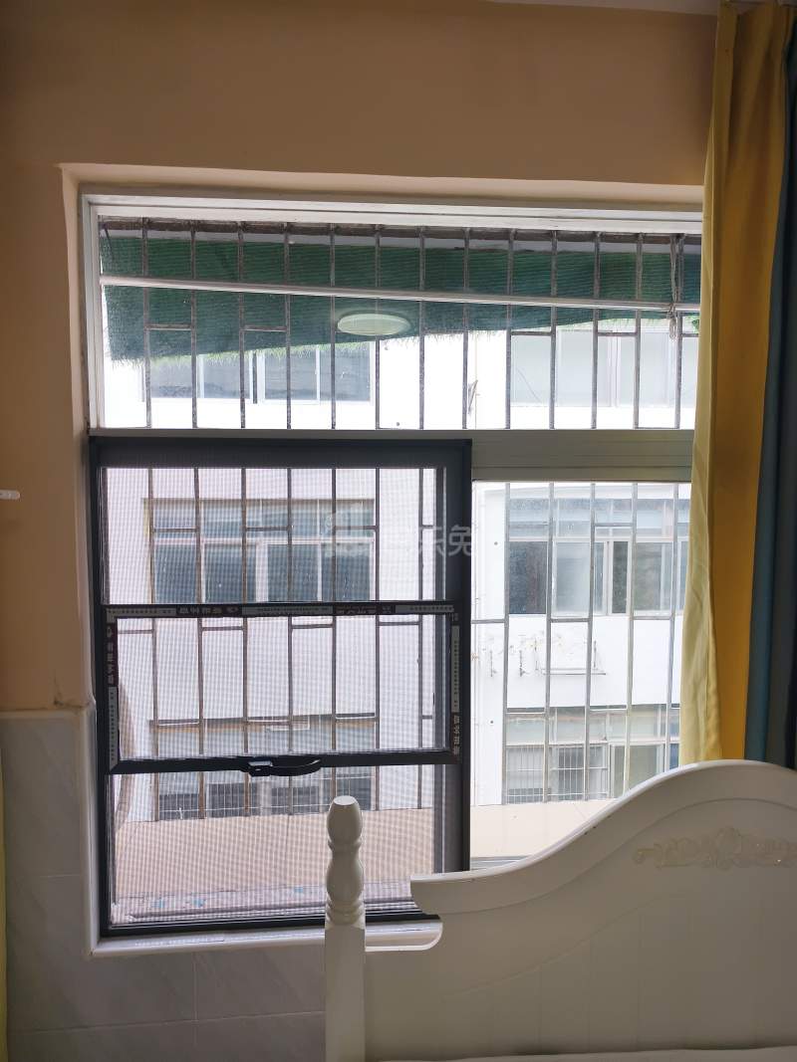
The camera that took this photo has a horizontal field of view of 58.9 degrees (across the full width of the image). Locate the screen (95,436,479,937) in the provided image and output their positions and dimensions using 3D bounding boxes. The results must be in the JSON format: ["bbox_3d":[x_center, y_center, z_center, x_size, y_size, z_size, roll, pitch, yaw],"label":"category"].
[{"bbox_3d":[-0.227,0.316,1.460,0.755,1.005,0.040,0,3,-6],"label":"screen"}]

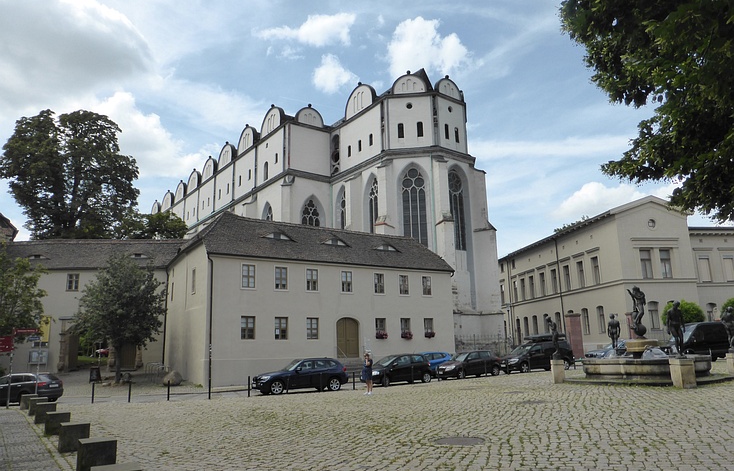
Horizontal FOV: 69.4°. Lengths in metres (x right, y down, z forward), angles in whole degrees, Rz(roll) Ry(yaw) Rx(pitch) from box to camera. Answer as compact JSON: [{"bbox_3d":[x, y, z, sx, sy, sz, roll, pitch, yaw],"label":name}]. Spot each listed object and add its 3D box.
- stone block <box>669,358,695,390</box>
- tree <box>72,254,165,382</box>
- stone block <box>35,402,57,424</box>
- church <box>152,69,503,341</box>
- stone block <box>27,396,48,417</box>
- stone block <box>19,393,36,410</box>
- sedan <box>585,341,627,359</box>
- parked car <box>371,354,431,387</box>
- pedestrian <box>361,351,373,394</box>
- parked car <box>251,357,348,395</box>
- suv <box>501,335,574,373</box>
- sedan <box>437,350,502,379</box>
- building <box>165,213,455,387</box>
[{"bbox_3d":[10.695,4.666,17.927,0.530,0.940,0.530,0,-12,-7],"label":"stone block"},{"bbox_3d":[-13.660,4.583,29.669,5.009,7.086,5.009,-1,-12,0],"label":"tree"},{"bbox_3d":[-9.647,5.345,15.964,0.510,0.520,0.510,6,-14,-30],"label":"stone block"},{"bbox_3d":[-10.438,2.403,76.934,24.300,31.085,67.542,7,-15,-35],"label":"church"},{"bbox_3d":[-11.358,5.926,18.369,0.512,0.523,0.512,6,-14,-30],"label":"stone block"},{"bbox_3d":[-13.373,6.601,21.002,0.500,0.510,0.500,5,-14,-29],"label":"stone block"},{"bbox_3d":[15.438,7.037,31.851,4.350,1.470,1.780,0,-12,-7],"label":"sedan"},{"bbox_3d":[1.571,6.904,27.253,3.850,1.540,1.680,5,-14,-29],"label":"parked car"},{"bbox_3d":[0.000,5.715,21.892,0.420,1.647,0.450,3,-13,-21],"label":"pedestrian"},{"bbox_3d":[-3.071,6.583,24.893,4.450,1.550,1.800,4,-13,-25],"label":"parked car"},{"bbox_3d":[10.124,7.082,31.666,4.500,2.000,1.780,3,-13,-21],"label":"suv"},{"bbox_3d":[6.020,7.550,31.146,3.990,1.500,1.670,3,-13,-26],"label":"sedan"},{"bbox_3d":[-3.213,4.386,36.347,18.085,10.508,7.881,6,-14,-31],"label":"building"}]

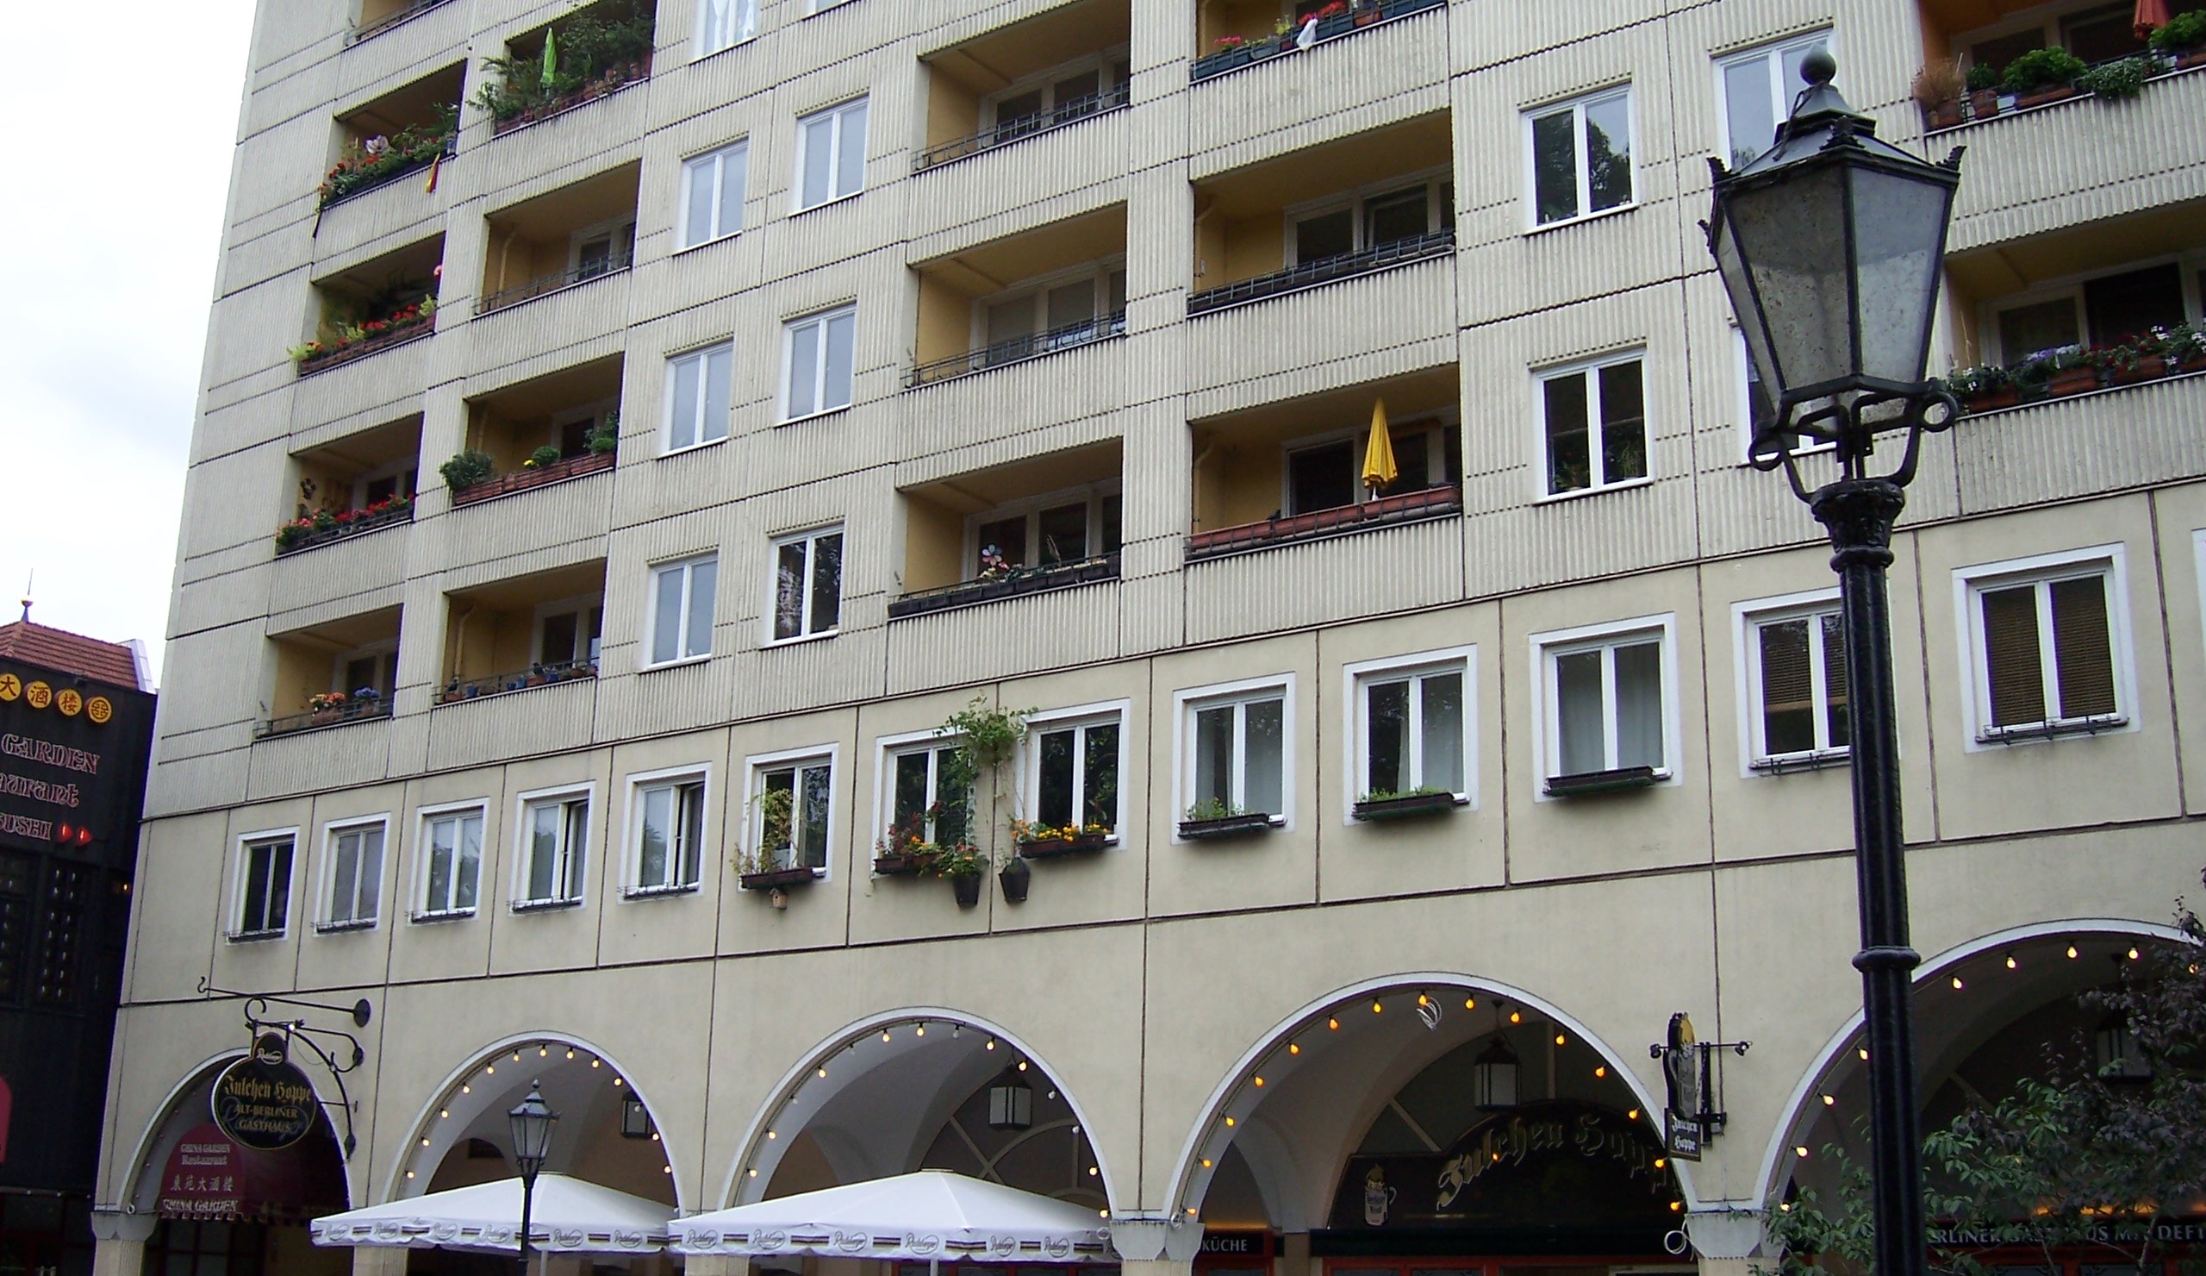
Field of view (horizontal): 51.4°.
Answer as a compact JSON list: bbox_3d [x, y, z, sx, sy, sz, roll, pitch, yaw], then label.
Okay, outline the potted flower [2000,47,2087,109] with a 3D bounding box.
[{"bbox_3d":[8.338,-4.952,20.312,0.680,0.480,0.320,-10,-19,33],"label":"potted flower"}]

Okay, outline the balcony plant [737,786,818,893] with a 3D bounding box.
[{"bbox_3d":[-3.734,2.309,26.400,1.020,1.100,0.280,-10,-19,33],"label":"balcony plant"}]

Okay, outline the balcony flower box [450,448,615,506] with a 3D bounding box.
[{"bbox_3d":[-7.610,-2.132,30.900,3.220,0.220,0.200,-10,-19,34],"label":"balcony flower box"}]

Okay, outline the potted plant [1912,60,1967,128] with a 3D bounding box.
[{"bbox_3d":[7.587,-4.890,20.820,0.420,0.620,0.400,-10,-19,33],"label":"potted plant"}]

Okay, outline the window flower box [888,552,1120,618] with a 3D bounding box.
[{"bbox_3d":[-1.098,-0.592,25.425,3.150,0.320,0.150,-10,-20,33],"label":"window flower box"}]

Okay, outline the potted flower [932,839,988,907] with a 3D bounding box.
[{"bbox_3d":[-1.527,2.526,24.638,0.500,0.700,0.360,-10,-20,33],"label":"potted flower"}]

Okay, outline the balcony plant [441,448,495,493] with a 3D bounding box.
[{"bbox_3d":[-8.785,-2.274,31.633,0.680,0.490,0.540,-10,-19,34],"label":"balcony plant"}]

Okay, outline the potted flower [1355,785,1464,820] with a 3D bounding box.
[{"bbox_3d":[2.878,1.558,21.833,1.030,0.250,0.240,-10,-20,33],"label":"potted flower"}]

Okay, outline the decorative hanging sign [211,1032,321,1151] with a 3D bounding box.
[{"bbox_3d":[-10.427,5.651,28.632,0.100,1.470,1.530,-10,-20,33],"label":"decorative hanging sign"}]

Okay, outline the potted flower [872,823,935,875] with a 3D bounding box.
[{"bbox_3d":[-2.168,2.375,25.264,0.800,0.400,0.250,-10,-19,33],"label":"potted flower"}]

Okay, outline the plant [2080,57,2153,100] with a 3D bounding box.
[{"bbox_3d":[8.723,-4.849,19.847,0.550,0.360,0.350,-10,-19,33],"label":"plant"}]

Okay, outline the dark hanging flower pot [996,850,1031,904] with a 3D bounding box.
[{"bbox_3d":[-0.938,2.522,24.243,0.320,0.550,0.260,-10,-20,33],"label":"dark hanging flower pot"}]

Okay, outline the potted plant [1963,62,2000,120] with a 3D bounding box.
[{"bbox_3d":[7.885,-4.862,20.602,0.280,0.480,0.270,-10,-19,33],"label":"potted plant"}]

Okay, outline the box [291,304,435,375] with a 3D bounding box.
[{"bbox_3d":[-10.870,-4.337,33.904,3.100,0.360,0.240,-10,-19,33],"label":"box"}]

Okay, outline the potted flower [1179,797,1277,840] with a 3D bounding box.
[{"bbox_3d":[1.232,1.809,22.937,0.970,0.350,0.240,-10,-20,33],"label":"potted flower"}]

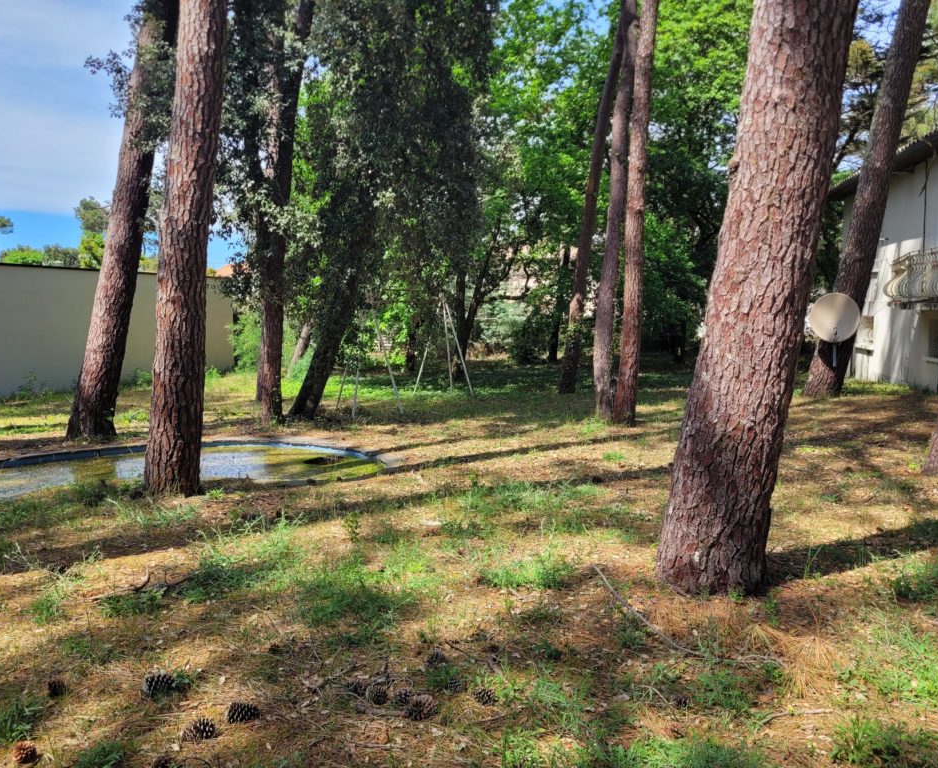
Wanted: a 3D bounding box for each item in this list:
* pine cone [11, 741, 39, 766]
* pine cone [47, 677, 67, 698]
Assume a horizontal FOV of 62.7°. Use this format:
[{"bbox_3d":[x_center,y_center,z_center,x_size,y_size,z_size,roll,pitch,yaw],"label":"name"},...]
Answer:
[{"bbox_3d":[-1.534,1.274,2.660,0.100,0.092,0.110,-3,6,-31],"label":"pine cone"},{"bbox_3d":[-1.674,1.235,3.129,0.085,0.085,0.095,-3,6,-29],"label":"pine cone"}]

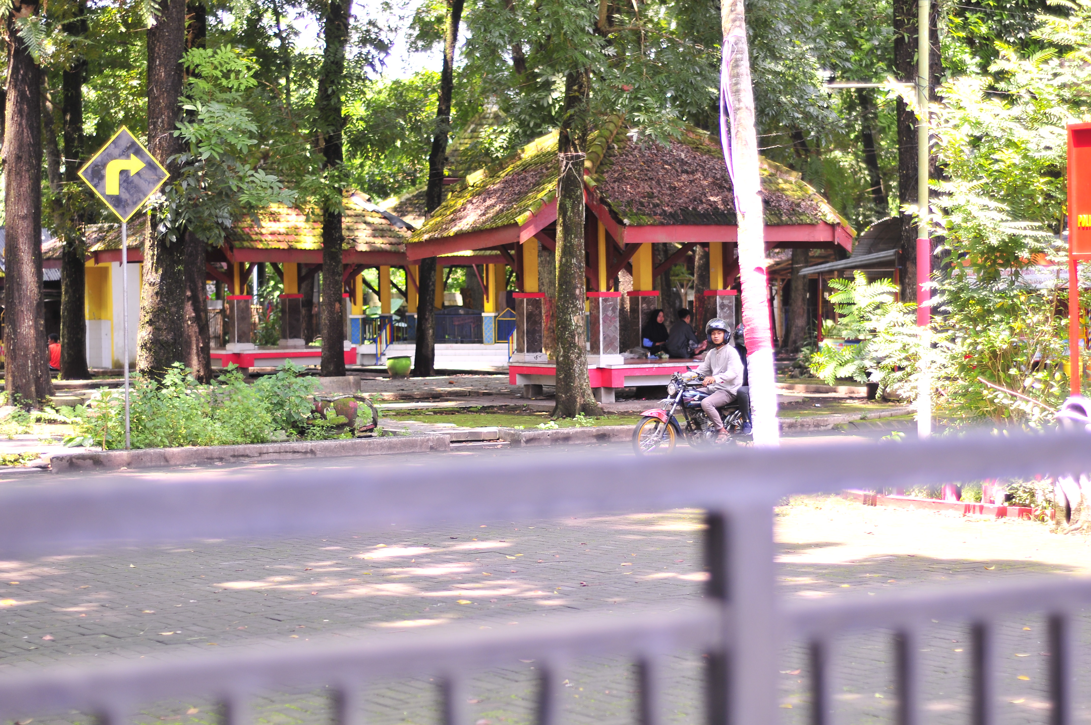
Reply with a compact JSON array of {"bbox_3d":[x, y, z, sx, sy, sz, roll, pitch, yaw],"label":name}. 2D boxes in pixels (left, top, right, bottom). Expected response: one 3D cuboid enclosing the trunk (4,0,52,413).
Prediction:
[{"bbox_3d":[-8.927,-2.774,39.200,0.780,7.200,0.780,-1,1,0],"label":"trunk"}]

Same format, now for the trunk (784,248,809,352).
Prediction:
[{"bbox_3d":[6.635,-1.656,60.000,0.600,2.900,0.600,-1,1,0],"label":"trunk"}]

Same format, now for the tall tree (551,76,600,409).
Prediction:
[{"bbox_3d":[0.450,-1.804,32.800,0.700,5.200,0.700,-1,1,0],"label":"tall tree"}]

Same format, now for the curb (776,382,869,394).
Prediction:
[{"bbox_3d":[4.857,0.486,39.800,0.220,0.180,2.700,-2,1,-32],"label":"curb"}]

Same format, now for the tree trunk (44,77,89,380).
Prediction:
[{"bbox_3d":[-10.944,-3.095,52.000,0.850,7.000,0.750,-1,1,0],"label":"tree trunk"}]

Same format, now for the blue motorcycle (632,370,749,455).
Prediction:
[{"bbox_3d":[1.886,0.572,26.200,1.950,1.070,0.730,-2,1,-30],"label":"blue motorcycle"}]

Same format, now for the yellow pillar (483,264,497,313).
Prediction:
[{"bbox_3d":[-1.591,-2.162,65.500,0.260,1.500,0.260,-1,1,21],"label":"yellow pillar"}]

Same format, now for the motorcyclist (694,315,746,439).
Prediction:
[{"bbox_3d":[1.972,0.197,26.200,0.720,1.410,0.580,-2,1,-40],"label":"motorcyclist"}]

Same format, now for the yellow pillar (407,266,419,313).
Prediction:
[{"bbox_3d":[-3.128,-1.774,53.500,0.190,1.230,0.190,0,2,20],"label":"yellow pillar"}]

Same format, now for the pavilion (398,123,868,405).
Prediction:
[{"bbox_3d":[1.375,-1.920,38.600,6.200,5.000,6.200,-2,1,-29],"label":"pavilion"}]

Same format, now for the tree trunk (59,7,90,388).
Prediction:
[{"bbox_3d":[-10.580,-3.859,51.000,0.660,8.500,0.660,-1,1,0],"label":"tree trunk"}]

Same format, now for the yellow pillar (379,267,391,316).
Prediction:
[{"bbox_3d":[-3.559,-1.631,50.500,0.240,1.150,0.240,-1,2,-4],"label":"yellow pillar"}]

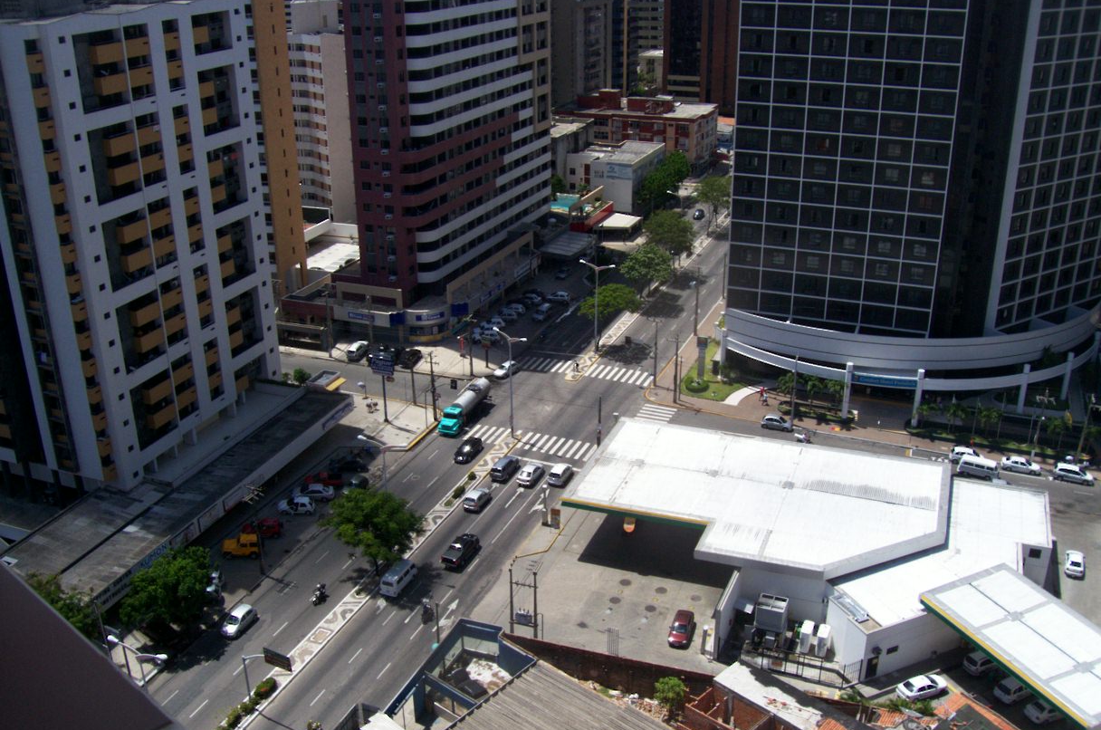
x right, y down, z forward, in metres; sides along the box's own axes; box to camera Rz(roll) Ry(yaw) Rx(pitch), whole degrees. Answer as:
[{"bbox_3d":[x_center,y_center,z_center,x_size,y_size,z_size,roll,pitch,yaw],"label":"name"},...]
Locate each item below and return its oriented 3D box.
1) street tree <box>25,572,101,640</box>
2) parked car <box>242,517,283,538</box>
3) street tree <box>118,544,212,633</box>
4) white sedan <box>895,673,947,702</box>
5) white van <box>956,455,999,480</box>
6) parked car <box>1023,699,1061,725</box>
[{"bbox_3d":[-40.344,21.350,89.305,6.600,6.800,6.600,7,23,20],"label":"street tree"},{"bbox_3d":[-28.857,16.305,108.495,3.750,1.780,1.700,0,22,2],"label":"parked car"},{"bbox_3d":[-33.870,20.490,95.400,9.200,8.200,9.800,9,25,21],"label":"street tree"},{"bbox_3d":[30.510,26.160,88.720,4.400,1.430,1.720,-9,24,-20],"label":"white sedan"},{"bbox_3d":[46.824,11.155,118.612,4.500,2.000,1.740,9,25,21],"label":"white van"},{"bbox_3d":[38.181,25.886,82.227,4.150,1.430,1.680,-10,23,-22],"label":"parked car"}]

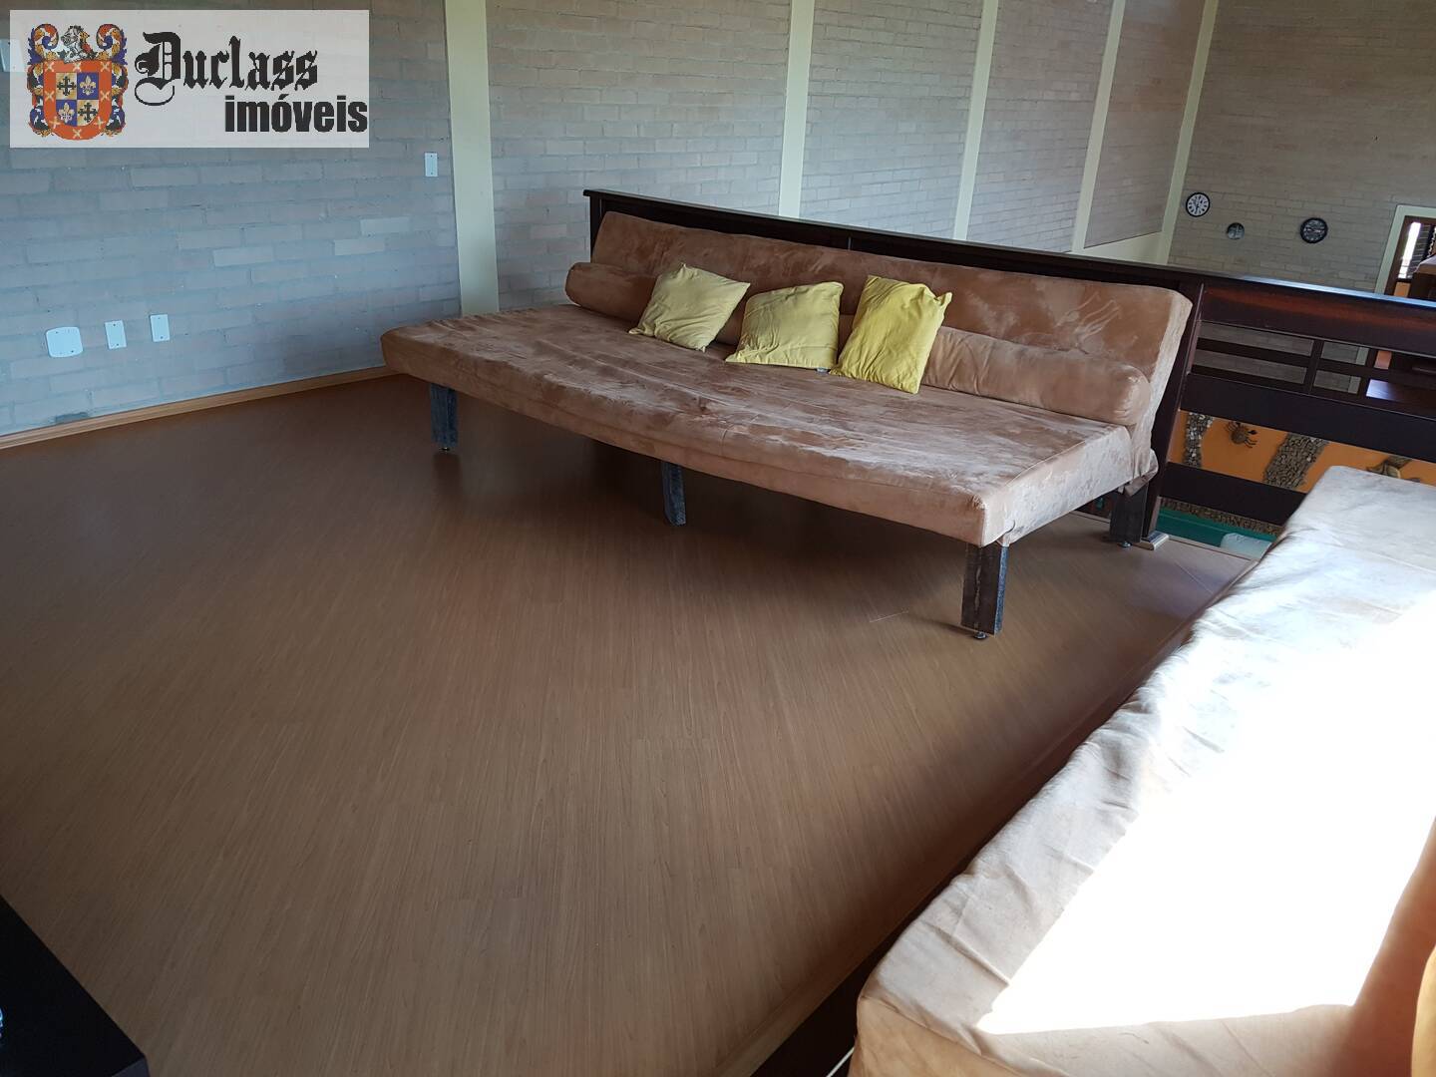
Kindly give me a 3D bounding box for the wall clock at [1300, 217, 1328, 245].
[{"bbox_3d":[6.846,-3.529,12.379,0.290,0.290,0.045,20,29,36],"label":"wall clock"}]

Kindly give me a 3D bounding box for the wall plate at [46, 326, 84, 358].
[{"bbox_3d":[-2.667,-0.800,4.404,0.010,0.117,0.122,20,29,36],"label":"wall plate"}]

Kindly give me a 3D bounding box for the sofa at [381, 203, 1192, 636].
[{"bbox_3d":[0.119,-0.581,3.950,2.607,0.923,1.250,20,29,35],"label":"sofa"}]

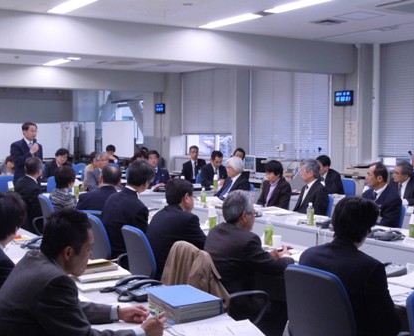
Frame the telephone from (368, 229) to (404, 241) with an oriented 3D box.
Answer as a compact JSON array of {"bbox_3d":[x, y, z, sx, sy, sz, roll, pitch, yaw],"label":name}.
[{"bbox_3d":[1.378,0.506,5.399,0.210,0.080,0.190,-1,3,-32],"label":"telephone"}]

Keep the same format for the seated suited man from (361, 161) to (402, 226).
[{"bbox_3d":[1.574,0.590,6.553,0.750,1.220,0.520,-1,3,-21],"label":"seated suited man"}]

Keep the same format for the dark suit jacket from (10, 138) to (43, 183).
[{"bbox_3d":[-2.292,-0.006,8.900,0.480,0.730,0.350,-2,4,-43],"label":"dark suit jacket"}]

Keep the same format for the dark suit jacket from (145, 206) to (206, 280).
[{"bbox_3d":[-0.193,0.534,4.639,0.460,0.610,0.510,-1,3,-31],"label":"dark suit jacket"}]

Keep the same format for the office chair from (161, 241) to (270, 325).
[{"bbox_3d":[0.148,0.849,3.807,0.620,0.950,0.600,-1,3,-32],"label":"office chair"}]

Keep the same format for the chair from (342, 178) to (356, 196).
[{"bbox_3d":[1.705,0.601,9.511,0.560,0.900,0.560,-1,3,-31],"label":"chair"}]

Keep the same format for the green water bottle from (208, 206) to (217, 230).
[{"bbox_3d":[0.049,0.424,5.797,0.069,0.206,0.069,0,3,0],"label":"green water bottle"}]

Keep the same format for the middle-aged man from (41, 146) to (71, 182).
[{"bbox_3d":[-2.468,0.303,11.613,0.500,1.280,0.700,-1,3,-32],"label":"middle-aged man"}]

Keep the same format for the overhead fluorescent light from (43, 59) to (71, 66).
[{"bbox_3d":[-3.151,-2.215,14.621,0.250,0.090,1.270,-1,3,-31],"label":"overhead fluorescent light"}]

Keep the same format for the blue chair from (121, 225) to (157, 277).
[{"bbox_3d":[-0.225,0.826,4.447,0.600,0.930,0.600,-1,3,-32],"label":"blue chair"}]

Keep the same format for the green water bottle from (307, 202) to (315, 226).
[{"bbox_3d":[0.926,0.411,6.184,0.066,0.205,0.066,0,3,0],"label":"green water bottle"}]

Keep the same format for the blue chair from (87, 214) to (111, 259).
[{"bbox_3d":[-0.641,0.795,5.353,0.580,0.900,0.580,-1,3,-31],"label":"blue chair"}]

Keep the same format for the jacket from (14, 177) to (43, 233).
[{"bbox_3d":[-1.832,0.372,7.220,0.330,0.620,0.440,-2,4,-42],"label":"jacket"}]

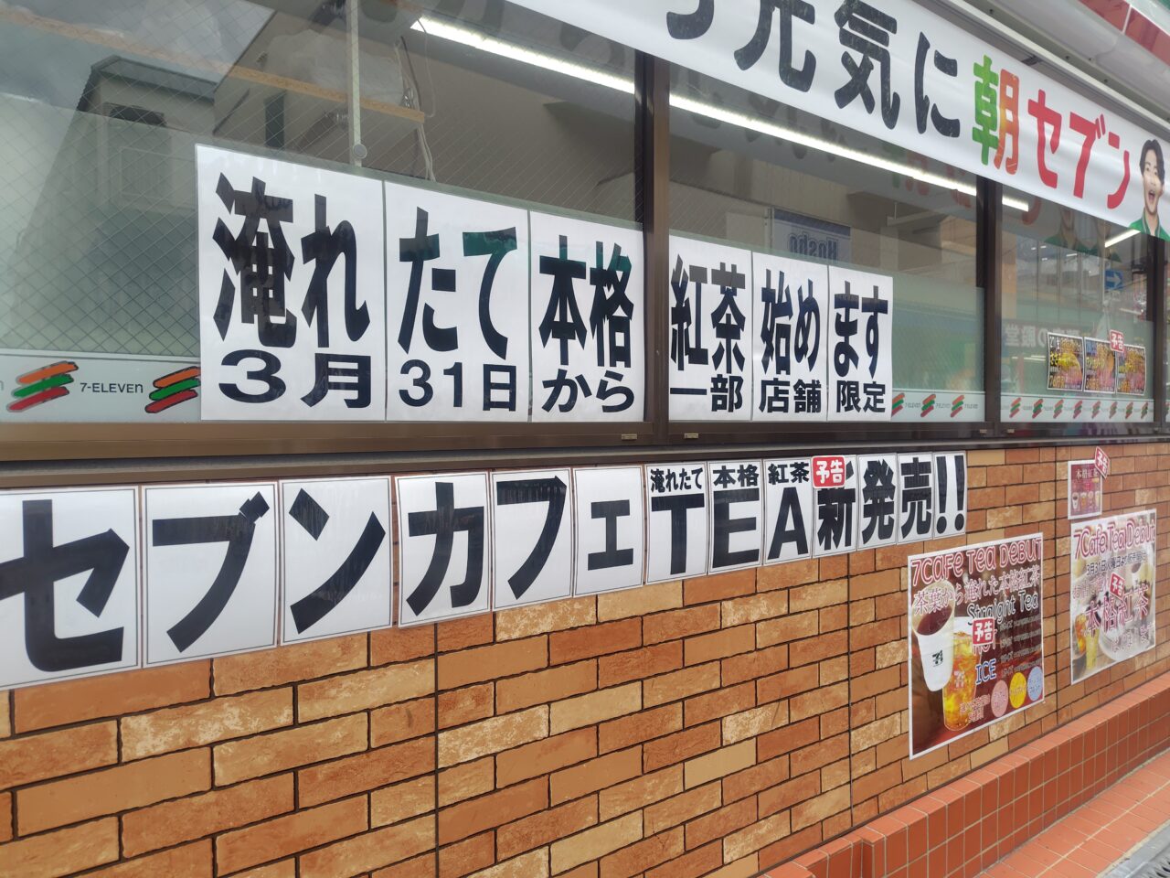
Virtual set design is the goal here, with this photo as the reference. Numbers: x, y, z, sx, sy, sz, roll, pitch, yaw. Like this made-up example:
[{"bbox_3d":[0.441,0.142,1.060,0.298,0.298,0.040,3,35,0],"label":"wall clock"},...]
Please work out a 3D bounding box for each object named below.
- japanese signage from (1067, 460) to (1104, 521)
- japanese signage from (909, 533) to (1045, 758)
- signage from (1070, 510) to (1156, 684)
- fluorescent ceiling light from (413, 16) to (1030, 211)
[{"bbox_3d":[1.926,0.192,2.993,0.293,0.217,0.010,-1,1,-35],"label":"japanese signage"},{"bbox_3d":[1.307,0.647,2.558,0.841,0.610,0.010,-1,1,-35],"label":"japanese signage"},{"bbox_3d":[2.166,0.616,3.165,0.815,0.604,0.010,-1,1,-35],"label":"signage"},{"bbox_3d":[1.053,-1.333,3.491,3.881,0.050,0.090,-1,1,-35],"label":"fluorescent ceiling light"}]

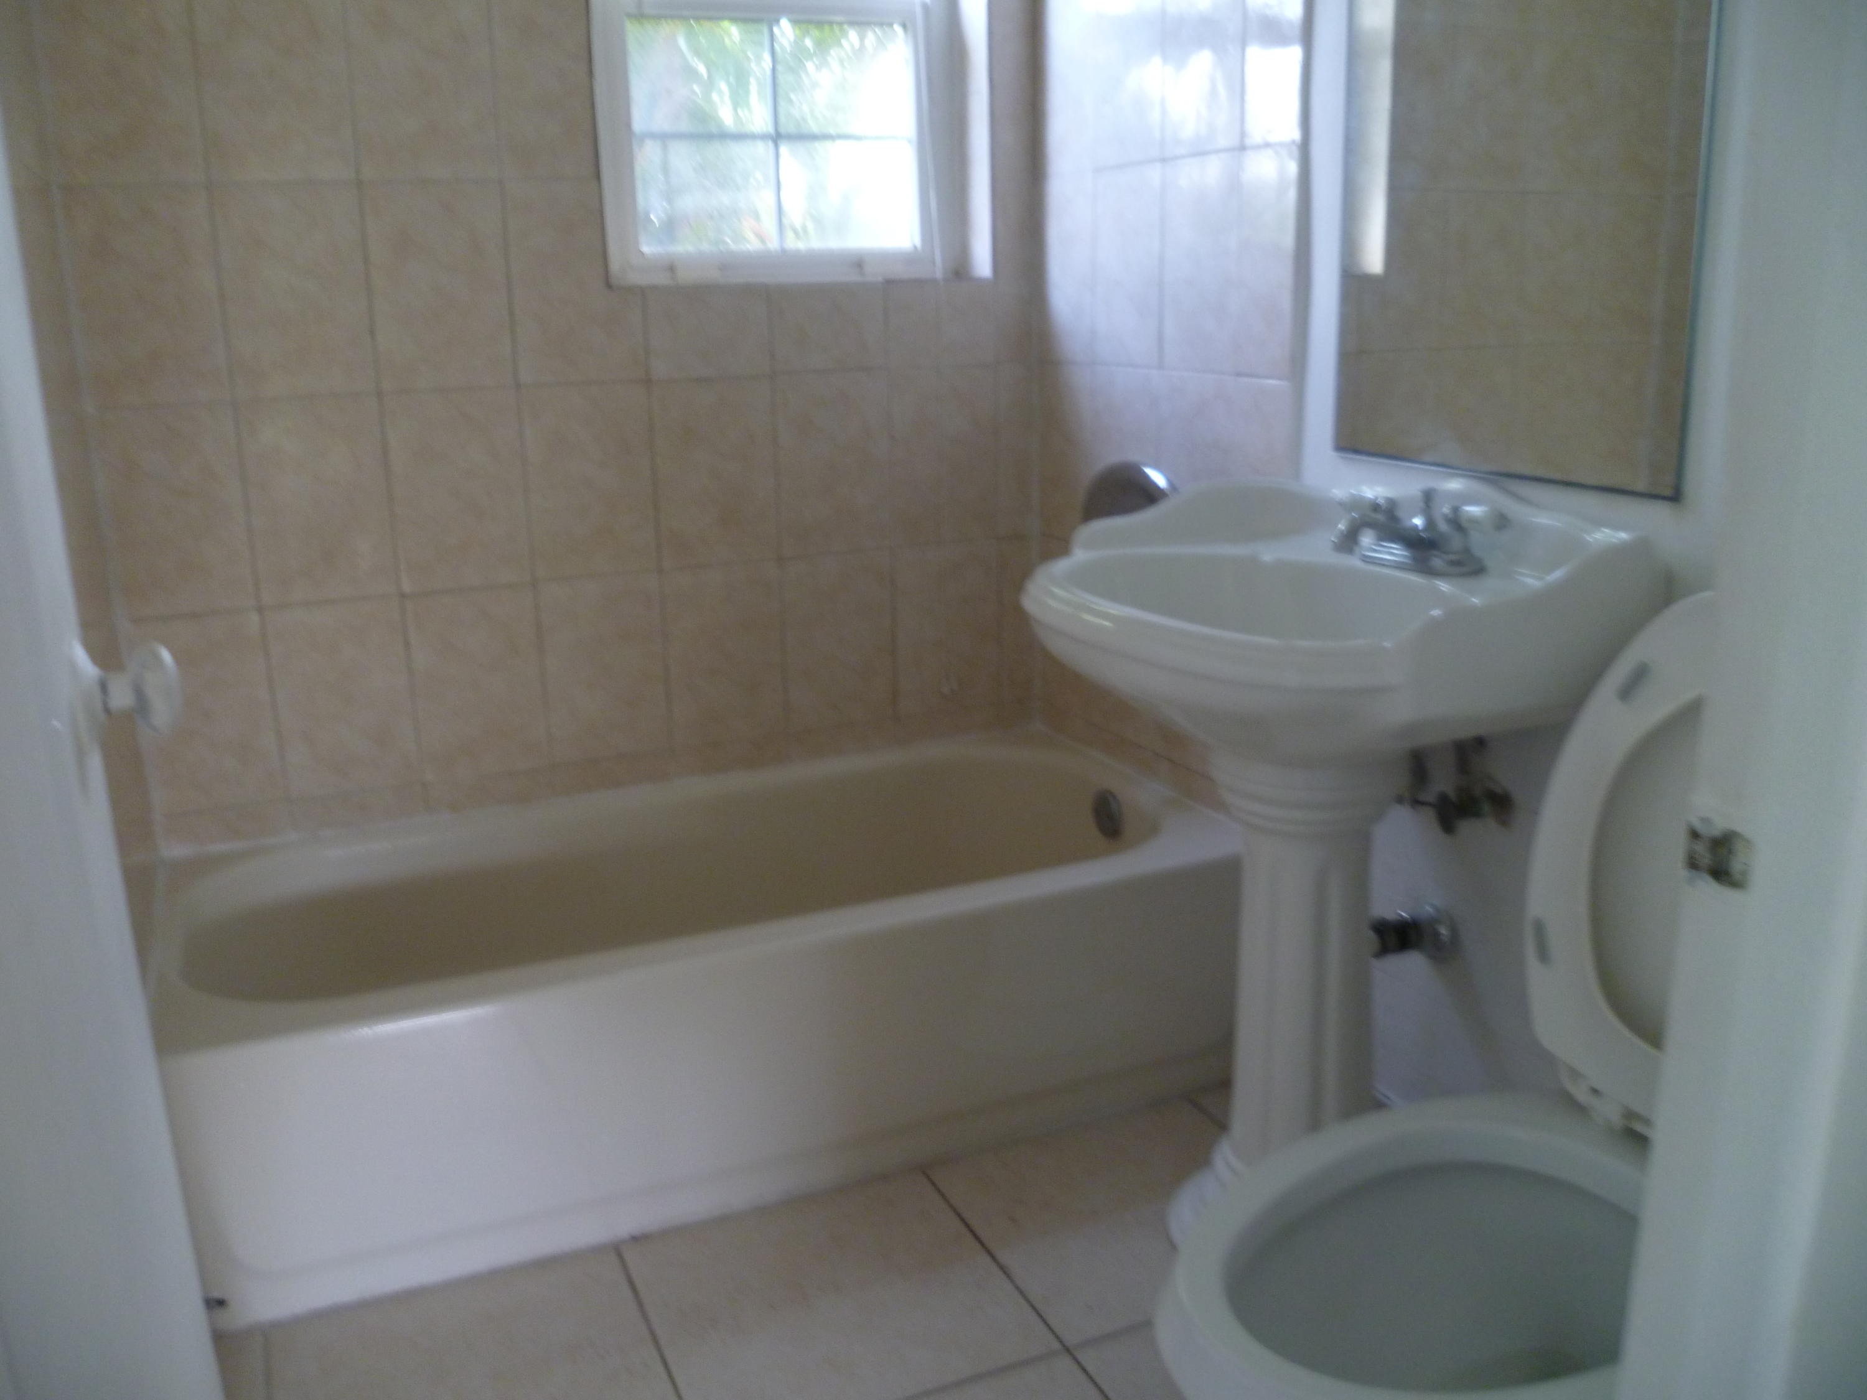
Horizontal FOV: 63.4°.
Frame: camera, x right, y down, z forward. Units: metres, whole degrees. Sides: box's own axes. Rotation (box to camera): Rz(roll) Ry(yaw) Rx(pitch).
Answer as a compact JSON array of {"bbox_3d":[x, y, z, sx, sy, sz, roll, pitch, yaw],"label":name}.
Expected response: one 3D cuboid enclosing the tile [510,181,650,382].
[{"bbox_3d":[-0.535,-0.625,2.265,0.198,0.298,0.010,-8,16,-22],"label":"tile"}]

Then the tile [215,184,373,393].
[{"bbox_3d":[-0.900,-0.578,2.136,0.201,0.302,0.010,-8,16,-22],"label":"tile"}]

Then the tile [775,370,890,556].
[{"bbox_3d":[-0.166,-0.389,2.491,0.198,0.298,0.010,-8,16,-22],"label":"tile"}]

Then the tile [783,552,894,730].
[{"bbox_3d":[-0.164,-0.103,2.657,0.202,0.304,0.010,-7,15,-22],"label":"tile"}]

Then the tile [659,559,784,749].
[{"bbox_3d":[-0.347,-0.079,2.523,0.201,0.299,0.010,-8,16,-22],"label":"tile"}]

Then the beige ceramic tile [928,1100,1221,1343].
[{"bbox_3d":[0.259,0.656,1.949,0.411,0.010,0.417,-7,15,-22],"label":"beige ceramic tile"}]

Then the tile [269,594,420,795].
[{"bbox_3d":[-0.885,-0.002,2.271,0.198,0.298,0.010,-8,16,-22],"label":"tile"}]

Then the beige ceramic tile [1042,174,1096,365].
[{"bbox_3d":[0.221,-0.707,2.496,0.010,0.302,0.200,-8,16,-22],"label":"beige ceramic tile"}]

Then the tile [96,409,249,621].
[{"bbox_3d":[-1.103,-0.279,2.209,0.180,0.304,0.010,-7,15,-22],"label":"tile"}]

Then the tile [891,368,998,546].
[{"bbox_3d":[0.018,-0.413,2.566,0.198,0.298,0.010,-8,16,-22],"label":"tile"}]

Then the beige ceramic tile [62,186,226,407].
[{"bbox_3d":[-1.111,-0.575,2.134,0.180,0.304,0.010,-7,15,-22],"label":"beige ceramic tile"}]

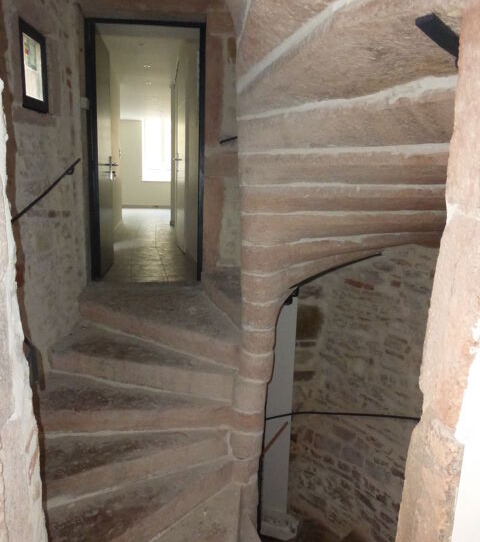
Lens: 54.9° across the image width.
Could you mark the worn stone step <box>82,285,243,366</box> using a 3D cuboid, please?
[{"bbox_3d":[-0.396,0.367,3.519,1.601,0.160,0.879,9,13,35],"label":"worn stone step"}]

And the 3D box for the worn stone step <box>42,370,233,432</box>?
[{"bbox_3d":[-0.670,0.798,2.865,1.130,0.160,0.581,0,10,-9],"label":"worn stone step"}]

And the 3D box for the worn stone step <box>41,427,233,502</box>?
[{"bbox_3d":[-0.654,1.012,2.568,1.115,0.160,0.463,-4,12,-27],"label":"worn stone step"}]

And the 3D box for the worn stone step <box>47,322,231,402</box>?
[{"bbox_3d":[-0.587,0.583,3.180,1.287,0.160,0.675,4,11,12],"label":"worn stone step"}]

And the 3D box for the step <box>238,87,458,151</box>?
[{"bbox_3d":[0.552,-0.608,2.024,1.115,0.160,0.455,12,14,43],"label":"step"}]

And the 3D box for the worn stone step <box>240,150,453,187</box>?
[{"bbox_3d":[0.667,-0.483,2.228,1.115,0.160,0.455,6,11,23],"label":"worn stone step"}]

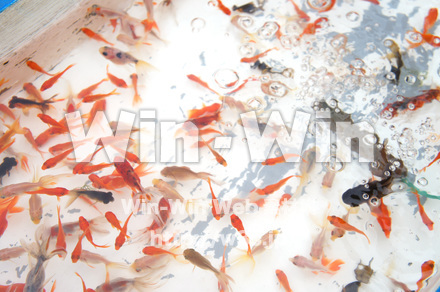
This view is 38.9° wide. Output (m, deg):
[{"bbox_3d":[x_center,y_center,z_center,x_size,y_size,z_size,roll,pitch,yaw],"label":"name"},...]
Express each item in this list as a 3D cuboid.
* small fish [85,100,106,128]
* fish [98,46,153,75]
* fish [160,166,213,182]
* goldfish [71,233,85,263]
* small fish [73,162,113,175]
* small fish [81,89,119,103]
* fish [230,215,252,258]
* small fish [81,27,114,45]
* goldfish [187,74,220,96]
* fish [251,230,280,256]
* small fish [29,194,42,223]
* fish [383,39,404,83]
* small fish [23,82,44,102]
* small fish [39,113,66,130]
[{"bbox_3d":[-0.157,-0.041,0.780,0.013,0.015,0.045,23,63,12],"label":"small fish"},{"bbox_3d":[-0.118,-0.107,0.779,0.081,0.021,0.018,22,65,18],"label":"fish"},{"bbox_3d":[-0.036,0.032,0.689,0.059,0.021,0.014,4,61,9],"label":"fish"},{"bbox_3d":[-0.169,0.121,0.750,0.011,0.015,0.040,12,64,6],"label":"goldfish"},{"bbox_3d":[-0.147,0.026,0.724,0.043,0.014,0.012,-9,60,-5],"label":"small fish"},{"bbox_3d":[-0.161,-0.067,0.837,0.050,0.013,0.012,-17,57,-12],"label":"small fish"},{"bbox_3d":[0.024,0.106,0.731,0.012,0.016,0.058,-18,59,-12],"label":"fish"},{"bbox_3d":[-0.174,-0.156,0.888,0.056,0.016,0.010,28,63,16],"label":"small fish"},{"bbox_3d":[-0.019,-0.071,0.741,0.054,0.012,0.010,34,69,23],"label":"goldfish"},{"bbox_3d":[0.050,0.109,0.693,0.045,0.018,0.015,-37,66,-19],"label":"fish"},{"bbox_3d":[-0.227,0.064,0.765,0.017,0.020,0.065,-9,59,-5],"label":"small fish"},{"bbox_3d":[0.237,-0.117,0.864,0.016,0.021,0.070,1,59,0],"label":"fish"},{"bbox_3d":[-0.257,-0.073,0.865,0.042,0.016,0.013,41,70,18],"label":"small fish"},{"bbox_3d":[-0.218,-0.030,0.811,0.051,0.013,0.012,28,59,18],"label":"small fish"}]

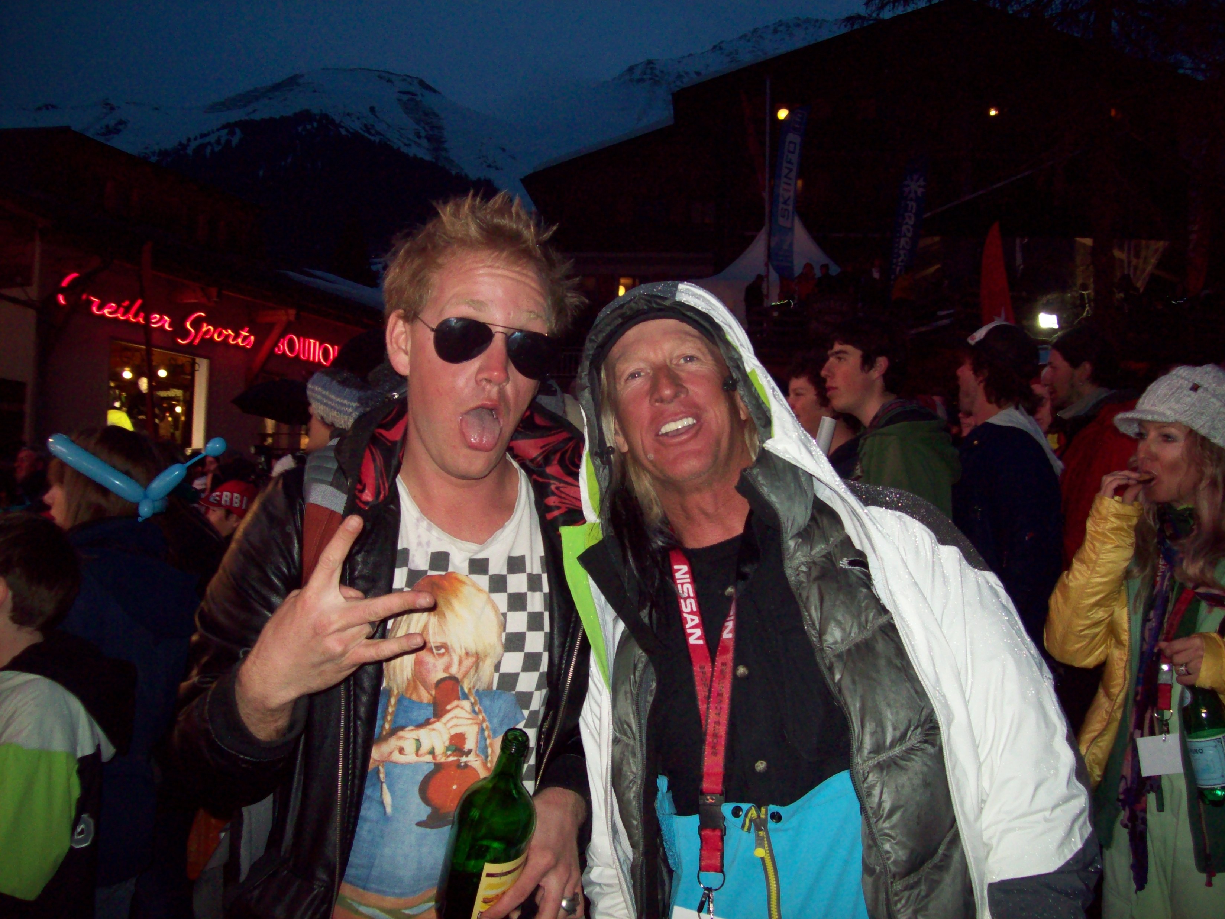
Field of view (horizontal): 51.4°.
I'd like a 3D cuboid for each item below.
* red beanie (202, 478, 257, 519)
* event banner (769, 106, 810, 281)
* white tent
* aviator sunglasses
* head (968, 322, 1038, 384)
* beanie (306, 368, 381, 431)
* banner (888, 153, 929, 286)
[{"bbox_3d":[-1.437,0.150,4.800,0.220,0.155,0.200,-2,-3,-18],"label":"red beanie"},{"bbox_3d":[4.041,-6.024,29.000,0.620,4.000,0.100,6,-3,6],"label":"event banner"},{"bbox_3d":[4.053,-4.400,33.000,4.100,3.800,4.000,0,-3,14],"label":"white tent"},{"bbox_3d":[-0.131,-0.118,1.295,0.142,0.052,0.125,6,10,-21],"label":"aviator sunglasses"},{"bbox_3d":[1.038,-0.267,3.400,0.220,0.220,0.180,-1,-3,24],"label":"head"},{"bbox_3d":[-0.590,-0.132,2.850,0.220,0.170,0.200,4,-3,25],"label":"beanie"},{"bbox_3d":[6.699,-5.218,29.000,0.620,3.500,0.100,9,-3,8],"label":"banner"}]

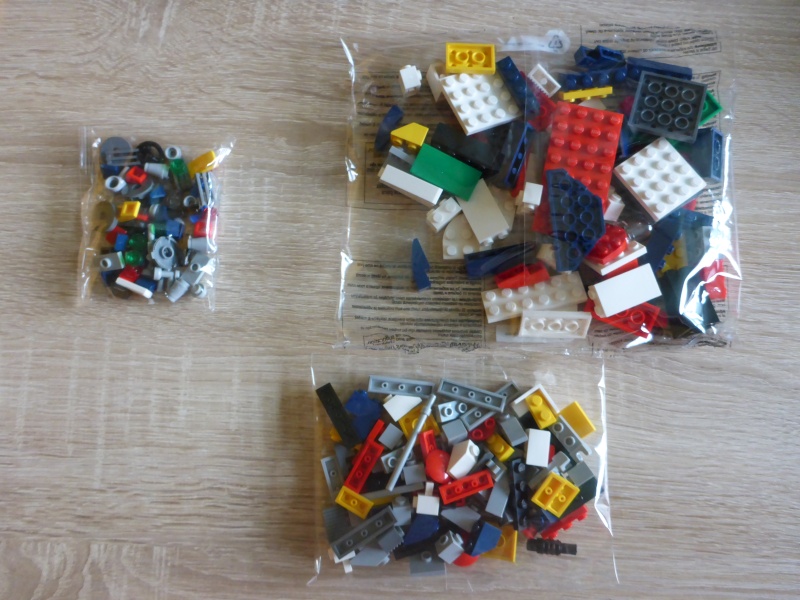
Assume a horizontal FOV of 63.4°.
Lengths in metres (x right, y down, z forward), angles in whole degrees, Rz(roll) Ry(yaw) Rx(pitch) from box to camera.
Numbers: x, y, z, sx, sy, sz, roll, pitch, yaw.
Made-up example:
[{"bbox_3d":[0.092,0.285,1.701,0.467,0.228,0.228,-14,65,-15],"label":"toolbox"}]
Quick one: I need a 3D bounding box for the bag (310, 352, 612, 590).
[{"bbox_3d":[0.029,0.078,0.299,0.143,0.022,0.107,0,81,0],"label":"bag"}]

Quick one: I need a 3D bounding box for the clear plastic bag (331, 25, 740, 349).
[{"bbox_3d":[0.069,-0.061,0.317,0.200,0.032,0.168,-1,81,0],"label":"clear plastic bag"}]

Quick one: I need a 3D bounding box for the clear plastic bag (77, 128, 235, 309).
[{"bbox_3d":[-0.126,-0.042,0.321,0.072,0.018,0.091,1,81,0],"label":"clear plastic bag"}]

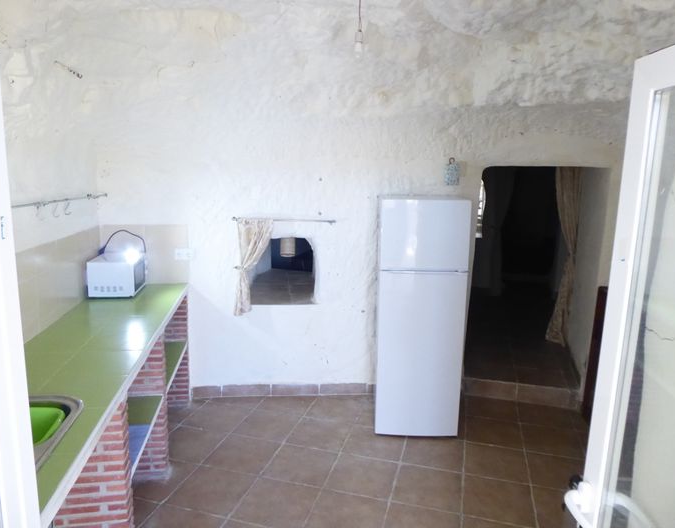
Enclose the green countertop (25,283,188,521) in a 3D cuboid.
[{"bbox_3d":[-1.263,0.449,2.495,0.648,0.055,3.005,-1,11,-9],"label":"green countertop"}]

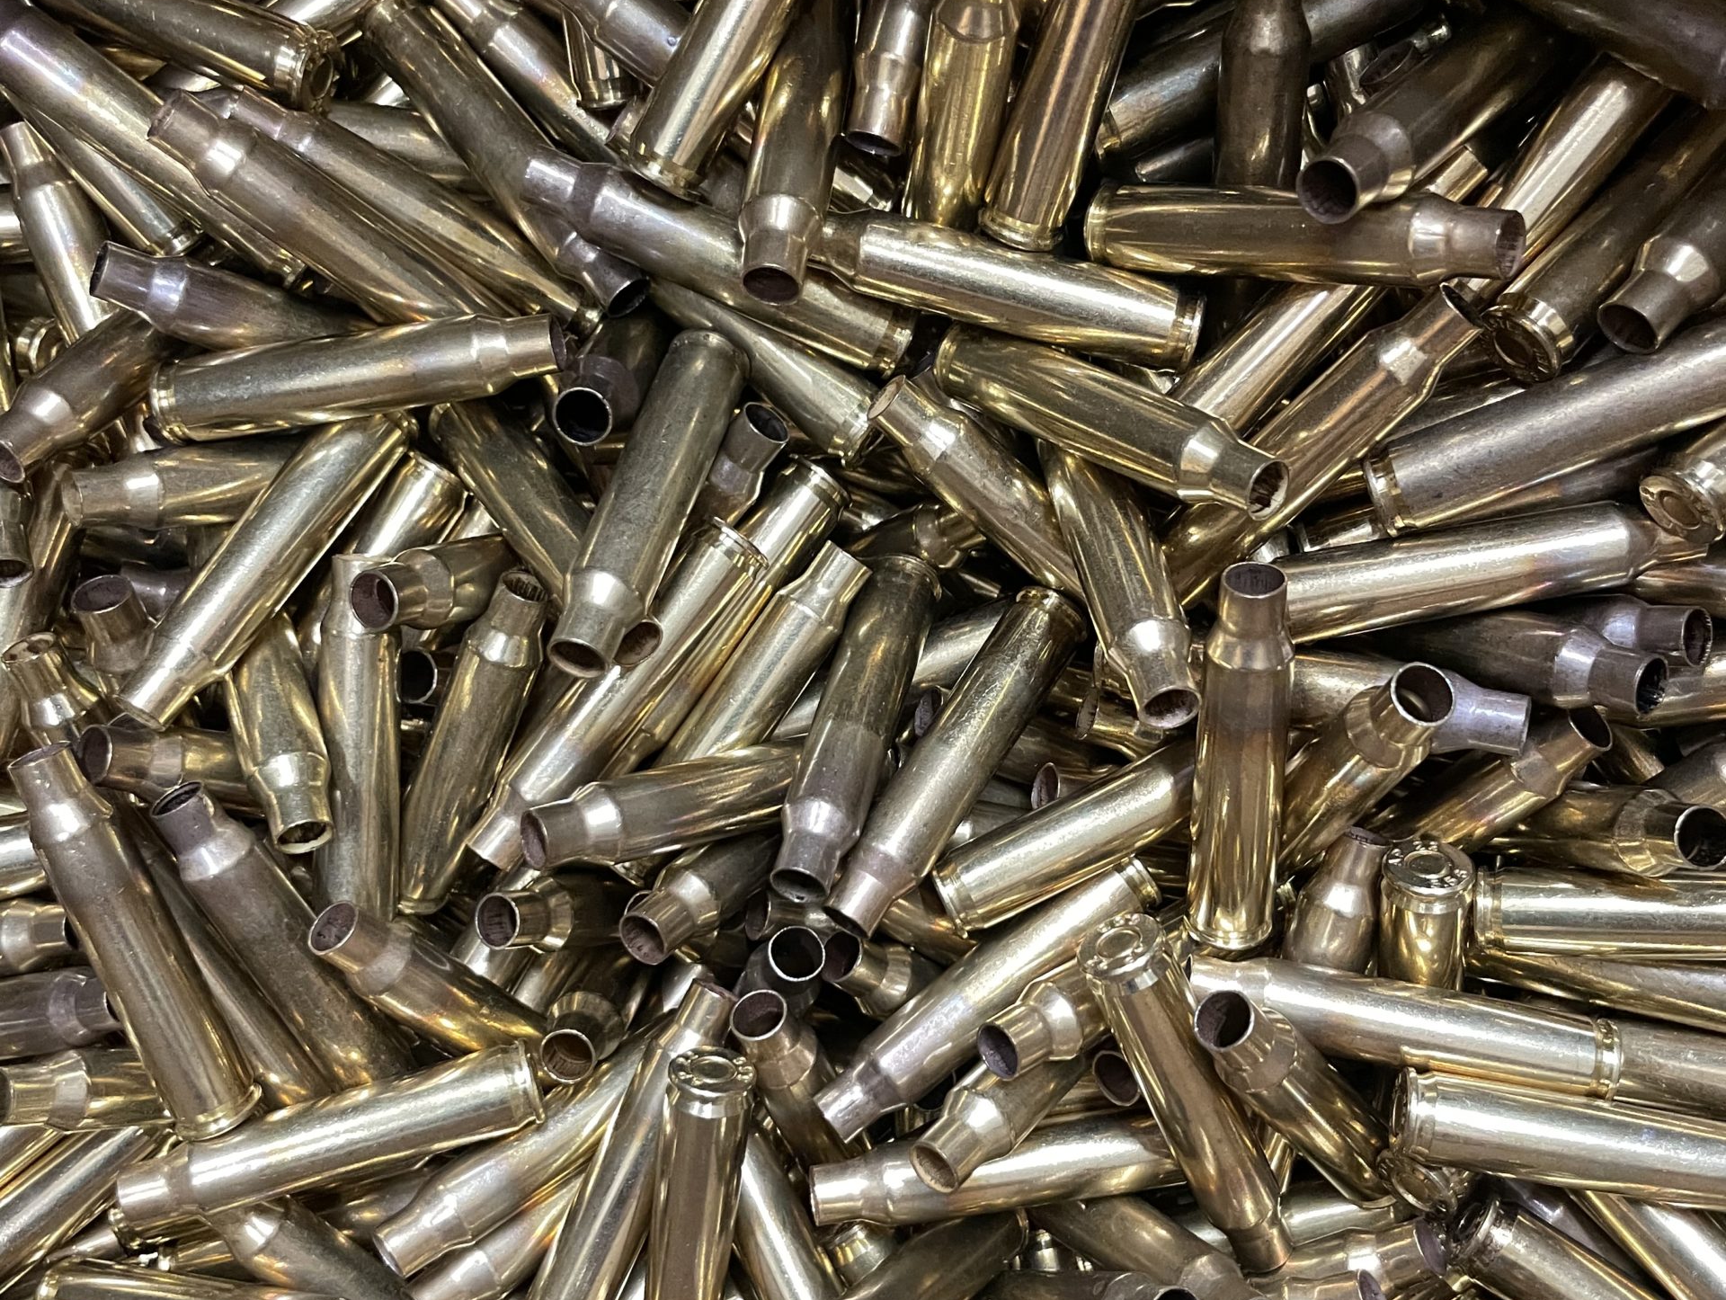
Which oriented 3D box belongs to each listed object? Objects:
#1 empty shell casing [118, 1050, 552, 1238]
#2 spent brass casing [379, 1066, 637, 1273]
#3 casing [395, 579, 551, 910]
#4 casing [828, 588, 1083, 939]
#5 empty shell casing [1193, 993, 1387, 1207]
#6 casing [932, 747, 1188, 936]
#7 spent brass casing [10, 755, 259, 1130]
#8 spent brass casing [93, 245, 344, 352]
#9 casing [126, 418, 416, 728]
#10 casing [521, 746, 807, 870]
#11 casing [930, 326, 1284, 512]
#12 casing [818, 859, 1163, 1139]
[{"bbox_3d":[-0.059,0.054,0.192,0.045,0.010,0.010,-15,75,-9],"label":"empty shell casing"},{"bbox_3d":[-0.038,0.060,0.210,0.045,0.010,0.010,-30,75,-35],"label":"spent brass casing"},{"bbox_3d":[-0.048,0.011,0.208,0.010,0.010,0.045,21,113,-11],"label":"casing"},{"bbox_3d":[0.010,0.013,0.200,0.010,0.010,0.045,33,72,8],"label":"casing"},{"bbox_3d":[0.049,0.049,0.191,0.010,0.045,0.010,-45,43,0],"label":"empty shell casing"},{"bbox_3d":[0.029,0.020,0.203,0.045,0.010,0.010,-26,81,-6],"label":"casing"},{"bbox_3d":[-0.079,0.031,0.185,0.010,0.010,0.045,-19,106,0],"label":"spent brass casing"},{"bbox_3d":[-0.064,-0.035,0.197,0.045,0.010,0.010,20,68,-15],"label":"spent brass casing"},{"bbox_3d":[-0.068,-0.011,0.197,0.010,0.010,0.045,29,67,5],"label":"casing"},{"bbox_3d":[-0.017,0.017,0.198,0.045,0.010,0.010,-10,73,-35],"label":"casing"},{"bbox_3d":[0.026,-0.025,0.186,0.045,0.010,0.010,32,103,41],"label":"casing"},{"bbox_3d":[0.014,0.039,0.195,0.045,0.010,0.010,-37,78,-12],"label":"casing"}]

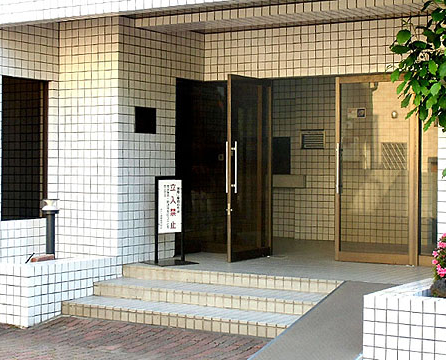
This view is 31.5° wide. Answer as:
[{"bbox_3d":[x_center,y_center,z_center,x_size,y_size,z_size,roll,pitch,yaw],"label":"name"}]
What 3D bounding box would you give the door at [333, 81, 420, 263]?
[{"bbox_3d":[1.751,-0.119,9.035,0.947,2.148,0.060,1,1,28],"label":"door"}]

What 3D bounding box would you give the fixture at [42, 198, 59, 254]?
[{"bbox_3d":[-1.885,0.525,8.643,0.180,0.645,0.180,0,1,-13],"label":"fixture"}]

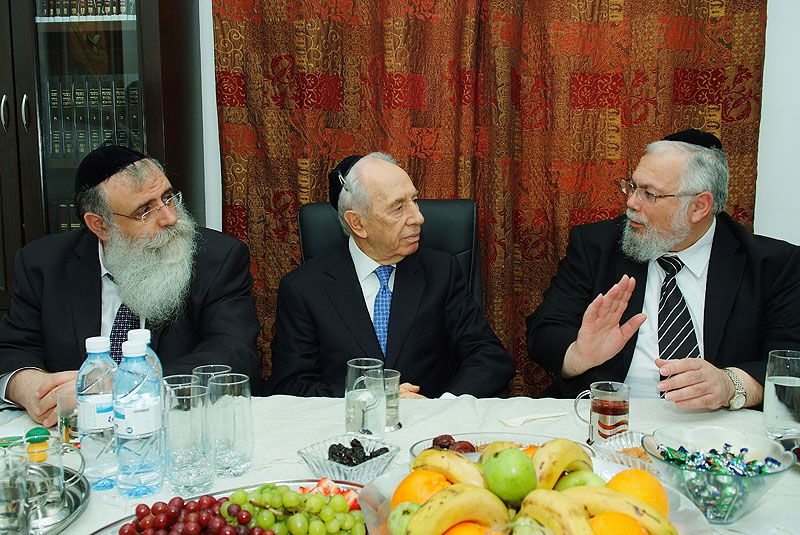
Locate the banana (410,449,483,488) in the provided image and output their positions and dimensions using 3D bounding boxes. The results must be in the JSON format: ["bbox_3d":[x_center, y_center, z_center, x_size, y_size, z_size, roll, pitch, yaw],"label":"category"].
[{"bbox_3d":[0.066,0.246,0.894,0.140,0.055,0.045,5,9,38],"label":"banana"}]

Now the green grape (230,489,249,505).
[{"bbox_3d":[-0.198,0.283,0.906,0.021,0.021,0.021,0,7,0],"label":"green grape"}]

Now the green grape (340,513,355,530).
[{"bbox_3d":[-0.062,0.300,0.865,0.018,0.021,0.019,0,7,0],"label":"green grape"}]

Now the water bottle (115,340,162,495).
[{"bbox_3d":[-0.363,0.209,1.019,0.063,0.210,0.063,0,7,0],"label":"water bottle"}]

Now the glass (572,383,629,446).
[{"bbox_3d":[0.334,0.243,1.217,0.090,0.094,0.065,1,7,10],"label":"glass"}]

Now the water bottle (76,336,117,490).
[{"bbox_3d":[-0.424,0.206,1.044,0.064,0.210,0.064,0,7,0],"label":"water bottle"}]

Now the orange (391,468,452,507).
[{"bbox_3d":[0.032,0.269,0.828,0.077,0.076,0.077,0,7,0],"label":"orange"}]

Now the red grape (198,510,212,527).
[{"bbox_3d":[-0.223,0.287,0.841,0.018,0.018,0.018,0,7,0],"label":"red grape"}]

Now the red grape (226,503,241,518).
[{"bbox_3d":[-0.201,0.296,0.893,0.017,0.017,0.017,0,7,0],"label":"red grape"}]

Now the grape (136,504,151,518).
[{"bbox_3d":[-0.308,0.293,0.881,0.017,0.018,0.017,0,7,0],"label":"grape"}]

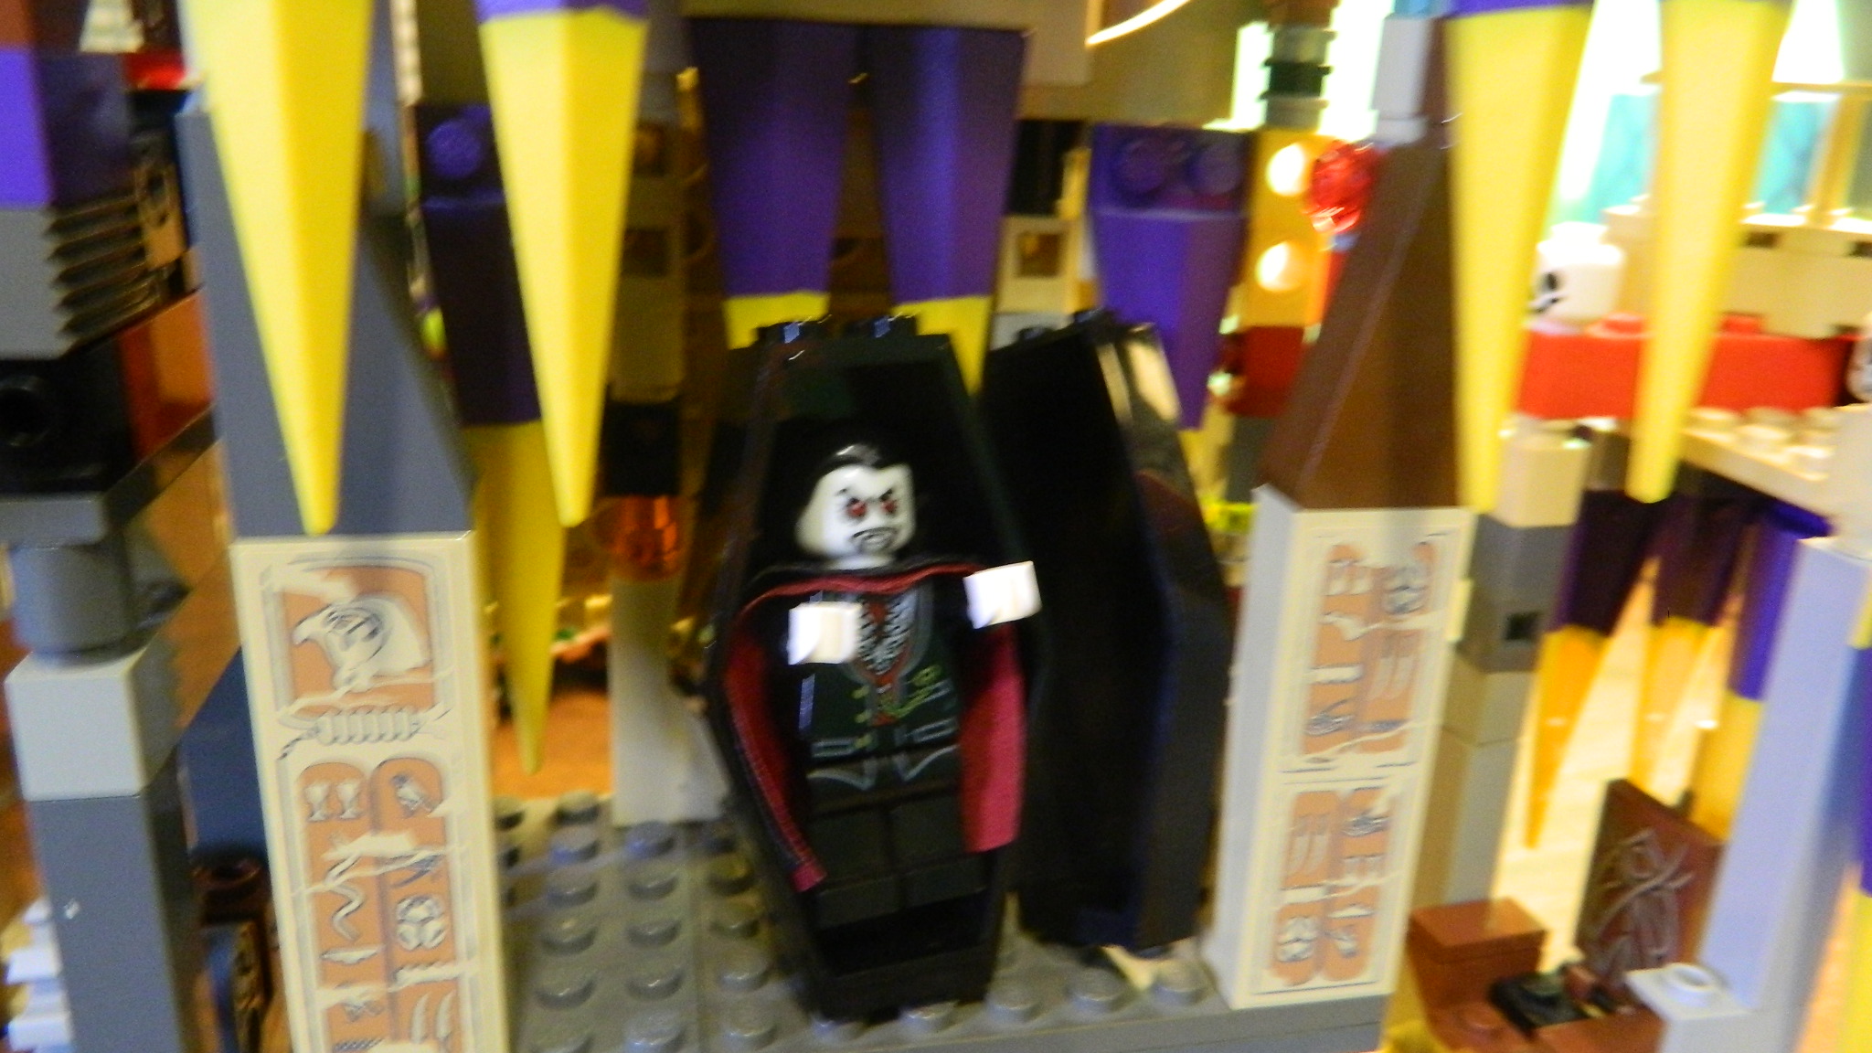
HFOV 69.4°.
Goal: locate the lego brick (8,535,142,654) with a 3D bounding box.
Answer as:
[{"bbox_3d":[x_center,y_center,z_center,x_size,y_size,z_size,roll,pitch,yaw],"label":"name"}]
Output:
[{"bbox_3d":[-0.064,0.005,0.100,0.008,0.010,0.008,-2,18,-12],"label":"lego brick"}]

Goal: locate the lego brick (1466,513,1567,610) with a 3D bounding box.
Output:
[{"bbox_3d":[0.071,0.003,0.165,0.008,0.010,0.008,-2,18,-12],"label":"lego brick"}]

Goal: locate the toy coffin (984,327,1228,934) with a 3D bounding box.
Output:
[{"bbox_3d":[0.015,0.010,0.131,0.008,0.059,0.030,-4,1,-34],"label":"toy coffin"}]

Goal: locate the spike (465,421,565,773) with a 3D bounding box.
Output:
[{"bbox_3d":[-0.041,0.008,0.135,0.010,0.037,0.010,-2,18,-12],"label":"spike"}]

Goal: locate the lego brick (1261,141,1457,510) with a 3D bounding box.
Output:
[{"bbox_3d":[0.037,-0.016,0.111,0.016,0.029,0.008,-1,18,-12],"label":"lego brick"}]

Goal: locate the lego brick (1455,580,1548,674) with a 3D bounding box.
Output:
[{"bbox_3d":[0.070,0.012,0.168,0.008,0.010,0.008,-2,18,-12],"label":"lego brick"}]

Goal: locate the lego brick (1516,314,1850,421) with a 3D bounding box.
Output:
[{"bbox_3d":[0.079,-0.018,0.155,0.048,0.011,0.008,-1,18,-12],"label":"lego brick"}]

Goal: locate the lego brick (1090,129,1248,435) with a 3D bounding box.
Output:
[{"bbox_3d":[0.022,-0.025,0.137,0.016,0.029,0.013,-1,18,-12],"label":"lego brick"}]

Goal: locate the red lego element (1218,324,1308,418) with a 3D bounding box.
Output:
[{"bbox_3d":[0.033,-0.017,0.145,0.008,0.010,0.008,-1,18,-12],"label":"red lego element"}]

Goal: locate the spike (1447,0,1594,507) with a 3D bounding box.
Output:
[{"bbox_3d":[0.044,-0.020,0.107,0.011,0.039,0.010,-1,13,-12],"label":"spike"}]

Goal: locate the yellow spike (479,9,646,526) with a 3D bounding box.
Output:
[{"bbox_3d":[-0.022,-0.015,0.083,0.010,0.031,0.010,-2,18,-12],"label":"yellow spike"}]

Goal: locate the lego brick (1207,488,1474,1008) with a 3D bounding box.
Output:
[{"bbox_3d":[0.035,0.020,0.123,0.016,0.048,0.008,-1,18,-12],"label":"lego brick"}]

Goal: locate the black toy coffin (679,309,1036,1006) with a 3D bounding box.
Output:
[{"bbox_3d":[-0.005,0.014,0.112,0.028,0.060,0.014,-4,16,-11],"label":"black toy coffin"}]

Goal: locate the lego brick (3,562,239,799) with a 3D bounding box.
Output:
[{"bbox_3d":[-0.067,0.011,0.116,0.008,0.010,0.032,-1,18,-12],"label":"lego brick"}]

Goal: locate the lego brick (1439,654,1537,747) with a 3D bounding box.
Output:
[{"bbox_3d":[0.070,0.021,0.171,0.008,0.010,0.008,-2,18,-12],"label":"lego brick"}]

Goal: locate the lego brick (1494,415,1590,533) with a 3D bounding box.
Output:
[{"bbox_3d":[0.076,-0.007,0.171,0.008,0.011,0.008,-1,18,-12],"label":"lego brick"}]

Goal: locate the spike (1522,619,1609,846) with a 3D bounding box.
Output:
[{"bbox_3d":[0.086,0.030,0.189,0.010,0.034,0.009,-1,18,-12],"label":"spike"}]

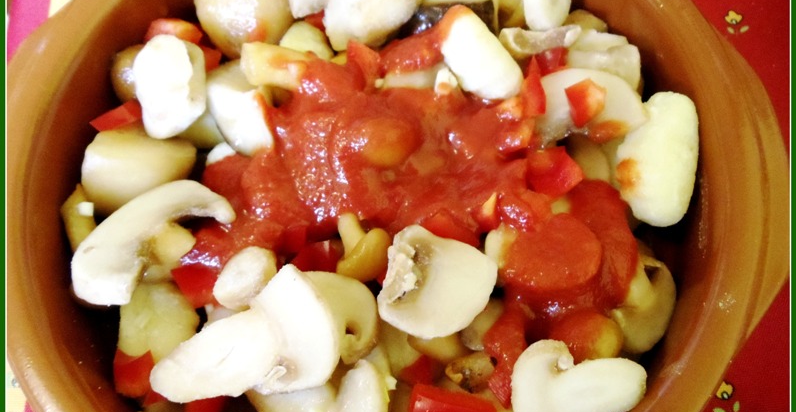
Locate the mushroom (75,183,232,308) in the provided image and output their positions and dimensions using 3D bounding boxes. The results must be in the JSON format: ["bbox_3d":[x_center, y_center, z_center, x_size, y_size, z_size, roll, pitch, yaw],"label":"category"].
[{"bbox_3d":[-0.081,0.012,0.335,0.055,0.019,0.026,-36,91,-12],"label":"mushroom"}]

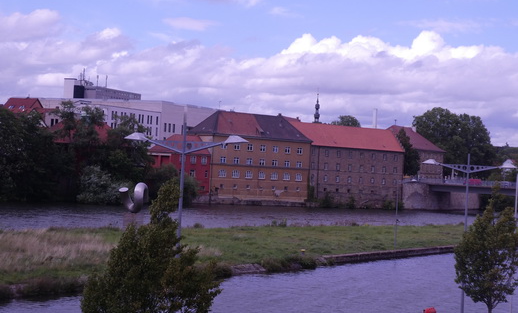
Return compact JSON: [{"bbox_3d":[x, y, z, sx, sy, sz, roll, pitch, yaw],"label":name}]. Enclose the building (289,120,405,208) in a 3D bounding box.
[{"bbox_3d":[23.240,2.710,259.600,32.750,21.160,11.600,4,-1,-35],"label":"building"}]

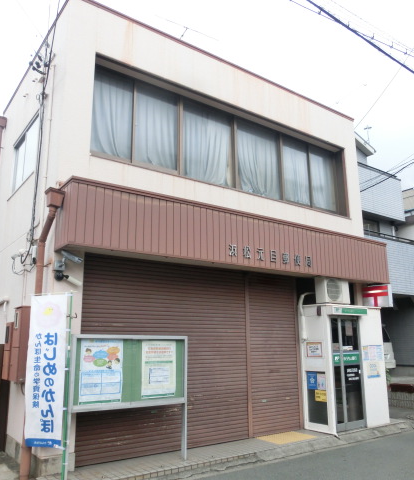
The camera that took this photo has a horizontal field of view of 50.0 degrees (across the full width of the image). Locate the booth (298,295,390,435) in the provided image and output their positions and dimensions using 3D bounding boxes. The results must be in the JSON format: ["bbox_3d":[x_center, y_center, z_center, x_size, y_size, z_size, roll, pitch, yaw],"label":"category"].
[{"bbox_3d":[2.715,2.444,8.671,1.718,2.245,0.665,9,-16,-35],"label":"booth"}]

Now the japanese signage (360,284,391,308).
[{"bbox_3d":[3.651,1.223,9.502,0.133,0.457,0.611,9,-16,-35],"label":"japanese signage"}]

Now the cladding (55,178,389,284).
[{"bbox_3d":[0.943,0.113,7.806,6.965,0.883,0.514,9,-16,-35],"label":"cladding"}]

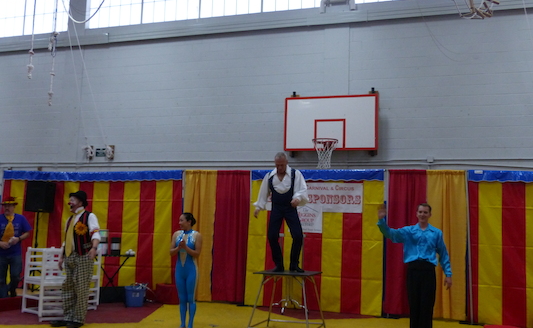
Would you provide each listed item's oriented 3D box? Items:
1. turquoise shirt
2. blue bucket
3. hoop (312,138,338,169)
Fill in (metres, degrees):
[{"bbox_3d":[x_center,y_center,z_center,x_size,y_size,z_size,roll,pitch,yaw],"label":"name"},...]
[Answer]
[{"bbox_3d":[1.779,1.001,7.032,0.860,0.660,0.360,0,-7,13],"label":"turquoise shirt"},{"bbox_3d":[-2.244,2.268,10.096,0.360,0.360,0.320,3,-7,-10],"label":"blue bucket"},{"bbox_3d":[1.100,-0.195,10.883,0.490,0.520,0.540,0,-7,19],"label":"hoop"}]

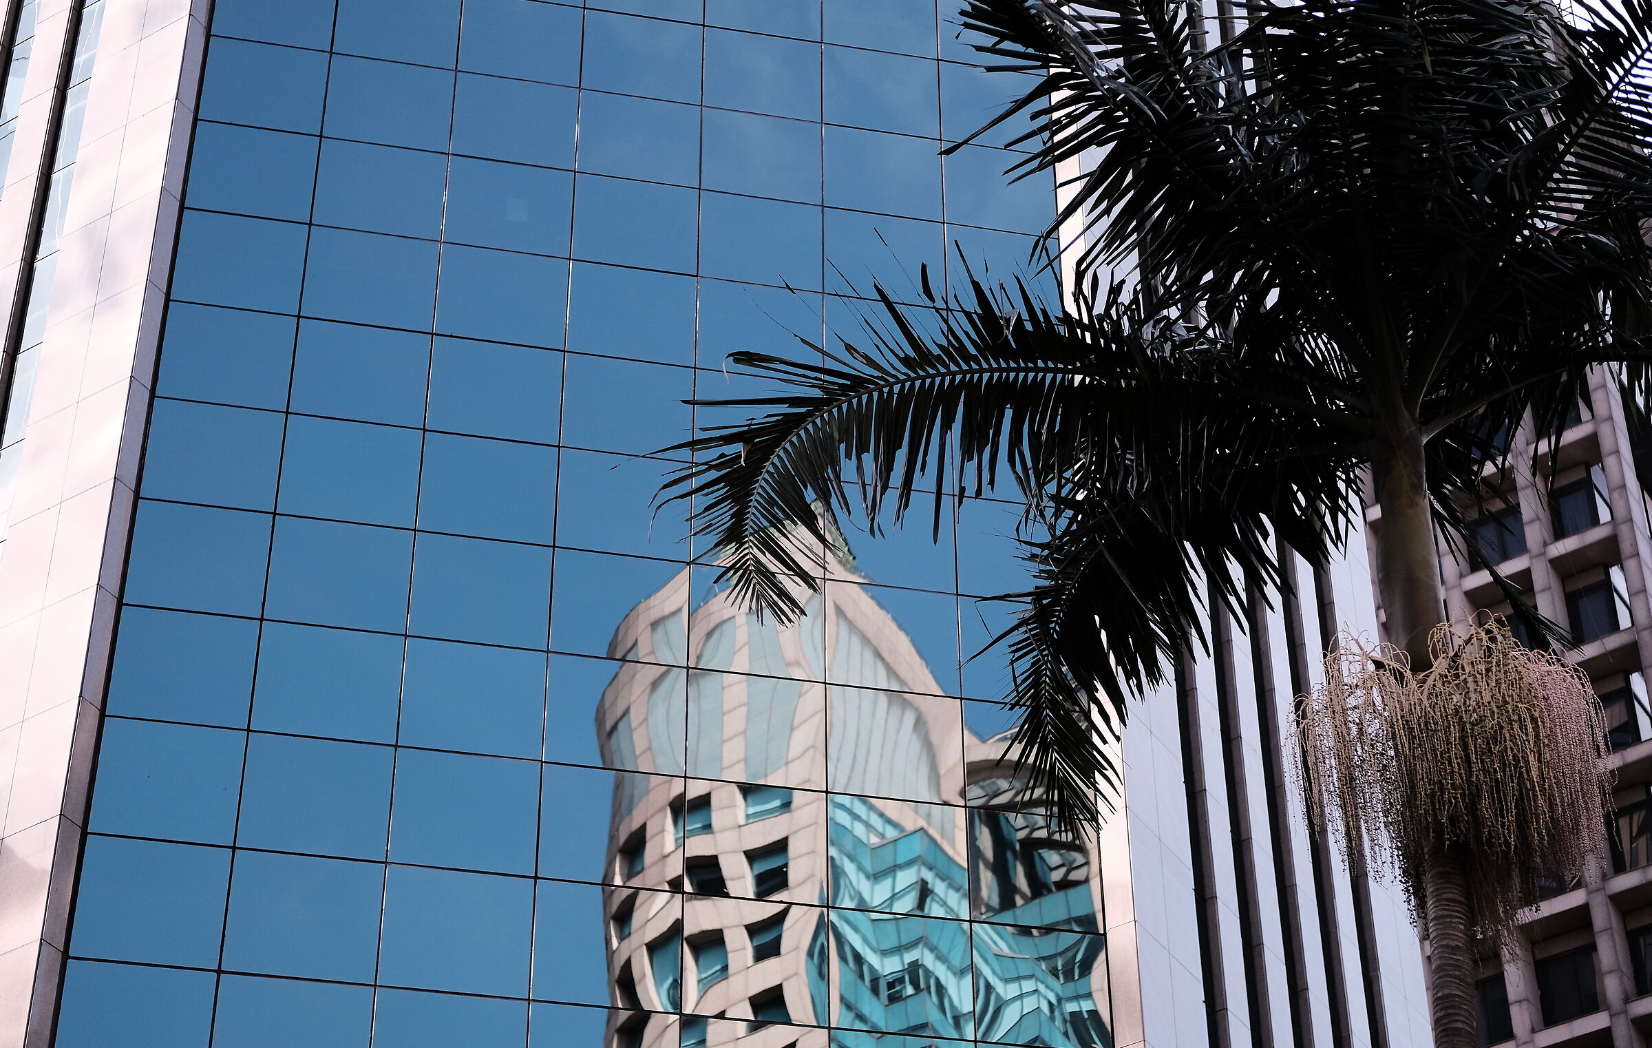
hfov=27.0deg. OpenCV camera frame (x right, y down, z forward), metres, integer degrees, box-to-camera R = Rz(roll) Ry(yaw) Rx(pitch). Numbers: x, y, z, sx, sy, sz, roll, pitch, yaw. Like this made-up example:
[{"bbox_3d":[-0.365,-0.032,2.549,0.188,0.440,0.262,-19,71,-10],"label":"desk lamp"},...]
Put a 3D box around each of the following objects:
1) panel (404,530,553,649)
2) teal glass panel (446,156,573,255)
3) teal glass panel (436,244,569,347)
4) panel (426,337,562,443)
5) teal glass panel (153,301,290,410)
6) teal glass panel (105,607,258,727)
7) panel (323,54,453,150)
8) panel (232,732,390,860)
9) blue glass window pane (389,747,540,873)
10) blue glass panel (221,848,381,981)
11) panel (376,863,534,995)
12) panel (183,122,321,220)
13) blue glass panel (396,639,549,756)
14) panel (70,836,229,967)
[{"bbox_3d":[-3.555,0.684,35.506,1.428,1.349,0.050,7,-39,-9],"label":"panel"},{"bbox_3d":[-3.399,-3.371,36.799,1.337,1.260,0.060,7,-39,-9],"label":"teal glass panel"},{"bbox_3d":[-3.206,-2.257,34.080,1.280,1.211,0.050,7,-39,-9],"label":"teal glass panel"},{"bbox_3d":[-3.385,-1.353,35.188,1.337,1.260,0.060,7,-39,-9],"label":"panel"},{"bbox_3d":[-6.387,-1.791,36.774,1.372,1.349,0.050,7,-39,-9],"label":"teal glass panel"},{"bbox_3d":[-5.725,1.258,30.583,1.280,1.211,0.050,7,-39,-9],"label":"teal glass panel"},{"bbox_3d":[-5.017,-4.828,39.568,1.428,1.349,0.050,7,-39,-9],"label":"panel"},{"bbox_3d":[-4.443,2.371,30.017,1.280,1.211,0.050,7,-39,-9],"label":"panel"},{"bbox_3d":[-3.357,2.683,31.967,1.337,1.260,0.060,7,-39,-9],"label":"blue glass window pane"},{"bbox_3d":[-4.954,3.718,32.708,1.428,1.349,0.050,7,-39,-9],"label":"blue glass panel"},{"bbox_3d":[-3.350,3.692,31.162,1.337,1.260,0.060,7,-39,-9],"label":"panel"},{"bbox_3d":[-5.761,-3.527,34.440,1.280,1.211,0.050,7,-39,-9],"label":"panel"},{"bbox_3d":[-3.547,1.752,34.649,1.428,1.349,0.050,7,-39,-9],"label":"blue glass panel"},{"bbox_3d":[-6.000,3.368,30.733,1.265,1.260,0.060,7,-39,-9],"label":"panel"}]

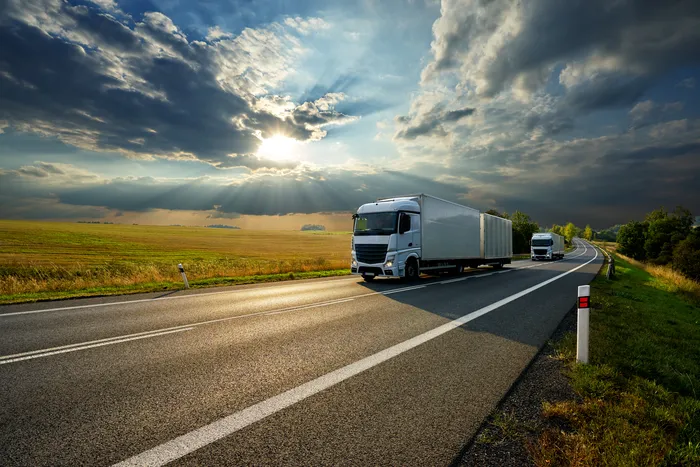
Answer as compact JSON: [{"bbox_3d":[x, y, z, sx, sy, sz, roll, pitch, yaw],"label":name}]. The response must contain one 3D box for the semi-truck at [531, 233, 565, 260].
[{"bbox_3d":[31.700,2.240,49.450,2.550,3.960,17.000,-1,-3,39],"label":"semi-truck"}]

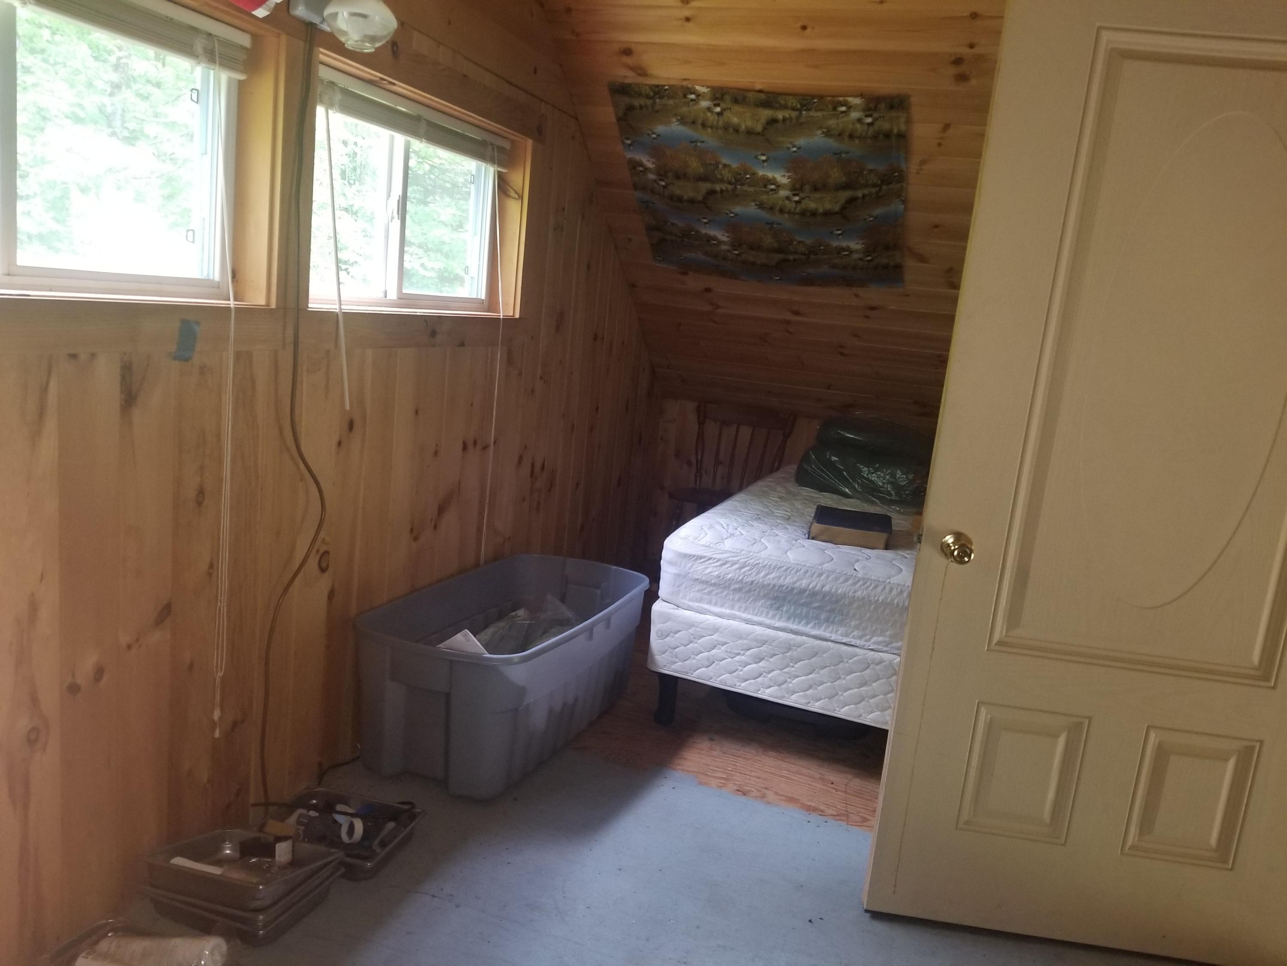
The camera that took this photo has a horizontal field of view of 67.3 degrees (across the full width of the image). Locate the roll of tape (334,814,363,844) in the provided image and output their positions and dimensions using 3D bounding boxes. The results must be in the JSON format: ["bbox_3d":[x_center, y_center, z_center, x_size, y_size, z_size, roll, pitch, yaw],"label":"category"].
[{"bbox_3d":[-0.694,0.818,2.284,0.060,0.060,0.024,14,13,37],"label":"roll of tape"}]

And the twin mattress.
[{"bbox_3d":[0.825,0.328,3.728,0.970,0.441,1.900,10,11,20],"label":"twin mattress"}]

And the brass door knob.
[{"bbox_3d":[0.654,0.140,2.005,0.064,0.064,0.062,7,11,5],"label":"brass door knob"}]

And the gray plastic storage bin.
[{"bbox_3d":[-0.401,0.546,2.974,0.501,0.415,1.015,10,11,20],"label":"gray plastic storage bin"}]

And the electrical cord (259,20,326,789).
[{"bbox_3d":[-0.783,-0.096,2.218,0.070,1.830,0.200,9,11,17],"label":"electrical cord"}]

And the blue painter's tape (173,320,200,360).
[{"bbox_3d":[-0.892,-0.277,1.892,0.006,0.082,0.049,9,-1,17],"label":"blue painter's tape"}]

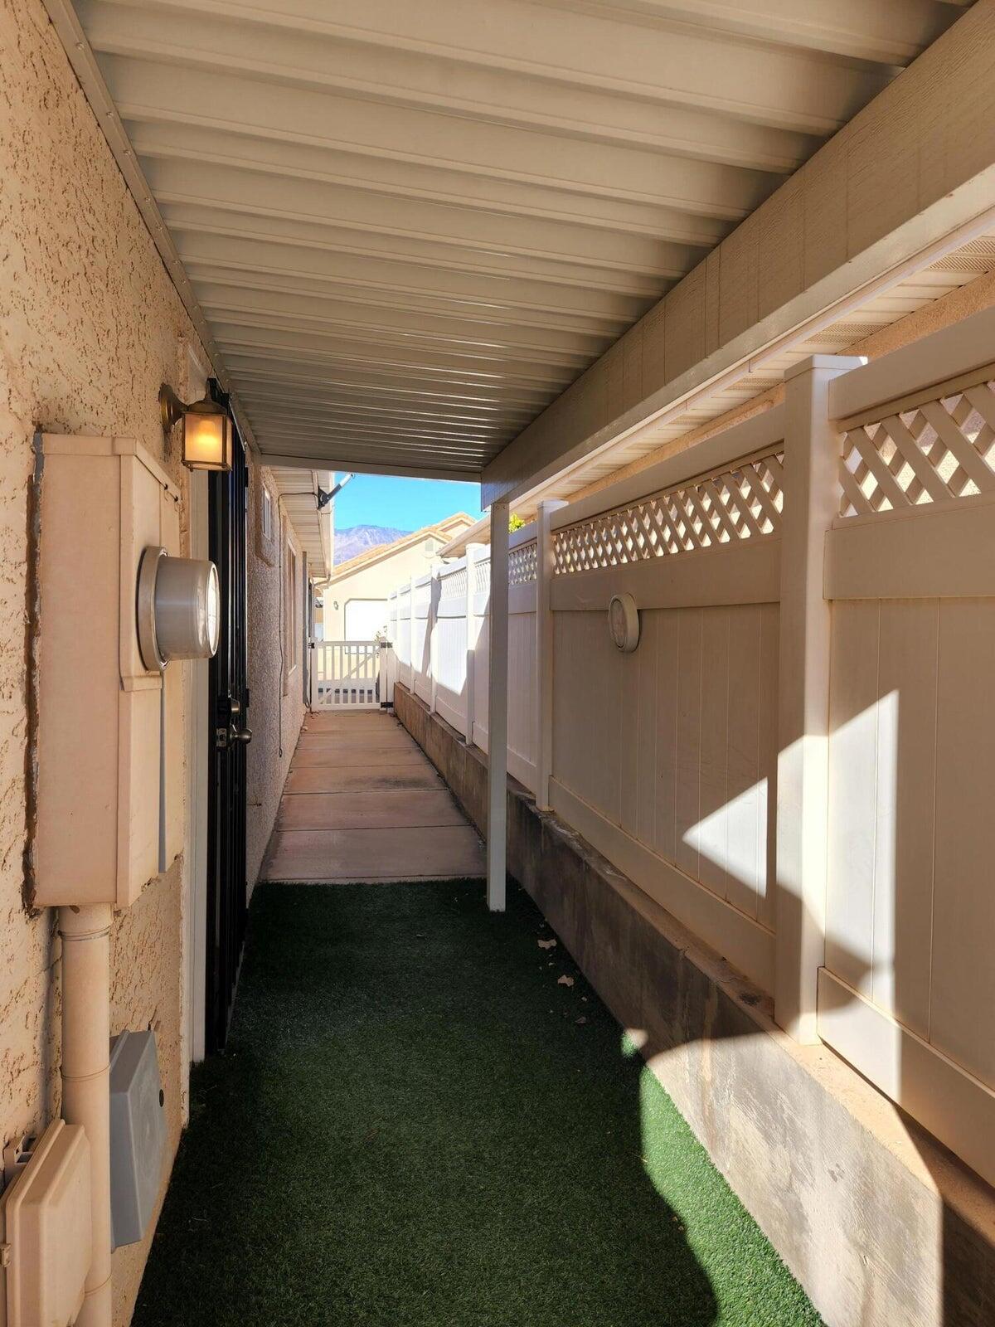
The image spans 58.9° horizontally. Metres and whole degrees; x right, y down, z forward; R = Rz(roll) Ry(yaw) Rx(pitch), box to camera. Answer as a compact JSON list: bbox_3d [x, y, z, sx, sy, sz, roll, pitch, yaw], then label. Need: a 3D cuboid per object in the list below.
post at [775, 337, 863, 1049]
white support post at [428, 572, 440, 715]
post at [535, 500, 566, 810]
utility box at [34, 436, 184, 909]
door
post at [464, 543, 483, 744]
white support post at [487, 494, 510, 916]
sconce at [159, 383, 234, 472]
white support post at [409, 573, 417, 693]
[{"bbox_3d":[0.689,0.078,1.902,0.110,1.440,0.110,0,3,-11],"label":"post"},{"bbox_3d":[-0.605,-0.239,8.571,0.110,1.425,0.110,0,3,-11],"label":"white support post"},{"bbox_3d":[0.254,-0.036,4.209,0.110,1.447,0.110,0,3,-11],"label":"post"},{"bbox_3d":[-0.591,0.010,1.369,0.130,0.635,0.373,0,3,-11],"label":"utility box"},{"bbox_3d":[-0.965,0.150,3.227,0.066,2.110,0.960,0,3,-11],"label":"door"},{"bbox_3d":[-0.168,-0.139,6.335,0.110,1.432,0.110,0,3,-11],"label":"post"},{"bbox_3d":[0.002,0.207,4.231,0.075,1.929,0.075,0,3,-11],"label":"white support post"},{"bbox_3d":[-0.707,-0.556,2.076,0.164,0.206,0.110,0,3,-11],"label":"sconce"},{"bbox_3d":[-1.018,-0.359,10.749,0.110,1.440,0.110,0,3,-11],"label":"white support post"}]

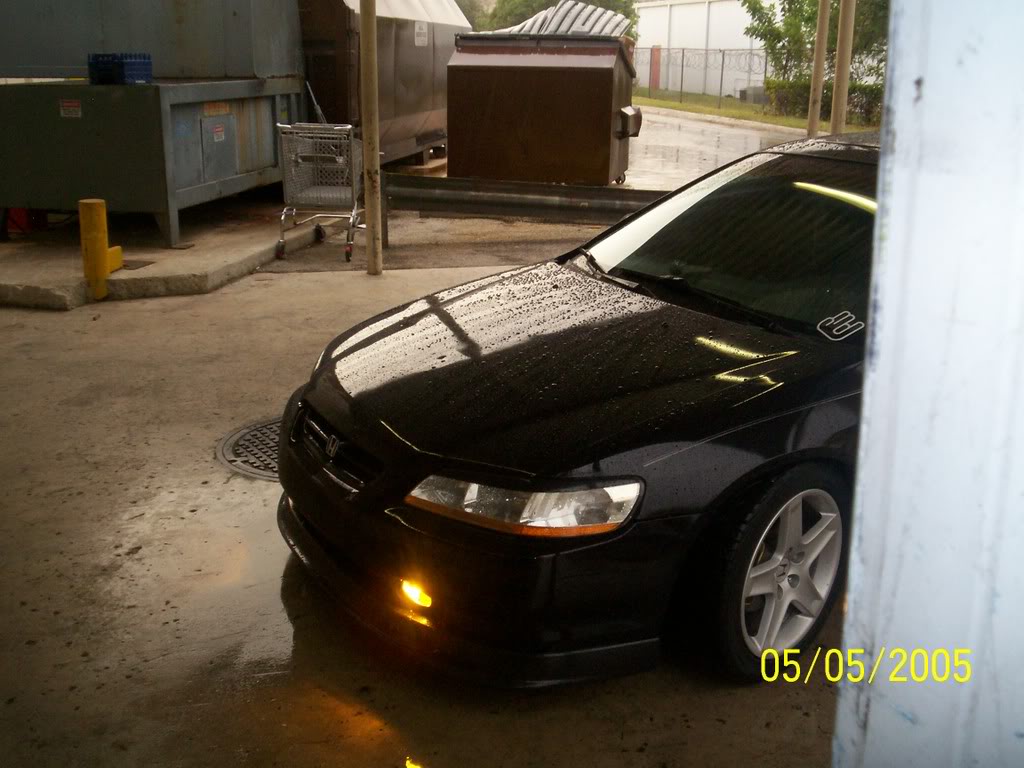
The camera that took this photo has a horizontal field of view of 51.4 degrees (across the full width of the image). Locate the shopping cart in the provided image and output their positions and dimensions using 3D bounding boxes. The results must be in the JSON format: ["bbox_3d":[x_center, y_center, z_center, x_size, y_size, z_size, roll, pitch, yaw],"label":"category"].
[{"bbox_3d":[-1.473,-1.605,8.804,0.590,1.040,0.930,3,17,11],"label":"shopping cart"}]

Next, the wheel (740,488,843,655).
[{"bbox_3d":[0.683,0.480,2.858,0.457,0.457,0.190,-14,22,-40],"label":"wheel"}]

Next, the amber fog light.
[{"bbox_3d":[-0.217,0.504,2.620,0.110,0.060,0.070,14,21,39],"label":"amber fog light"}]

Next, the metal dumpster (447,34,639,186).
[{"bbox_3d":[0.371,-3.247,12.536,2.064,1.622,1.300,6,17,18],"label":"metal dumpster"}]

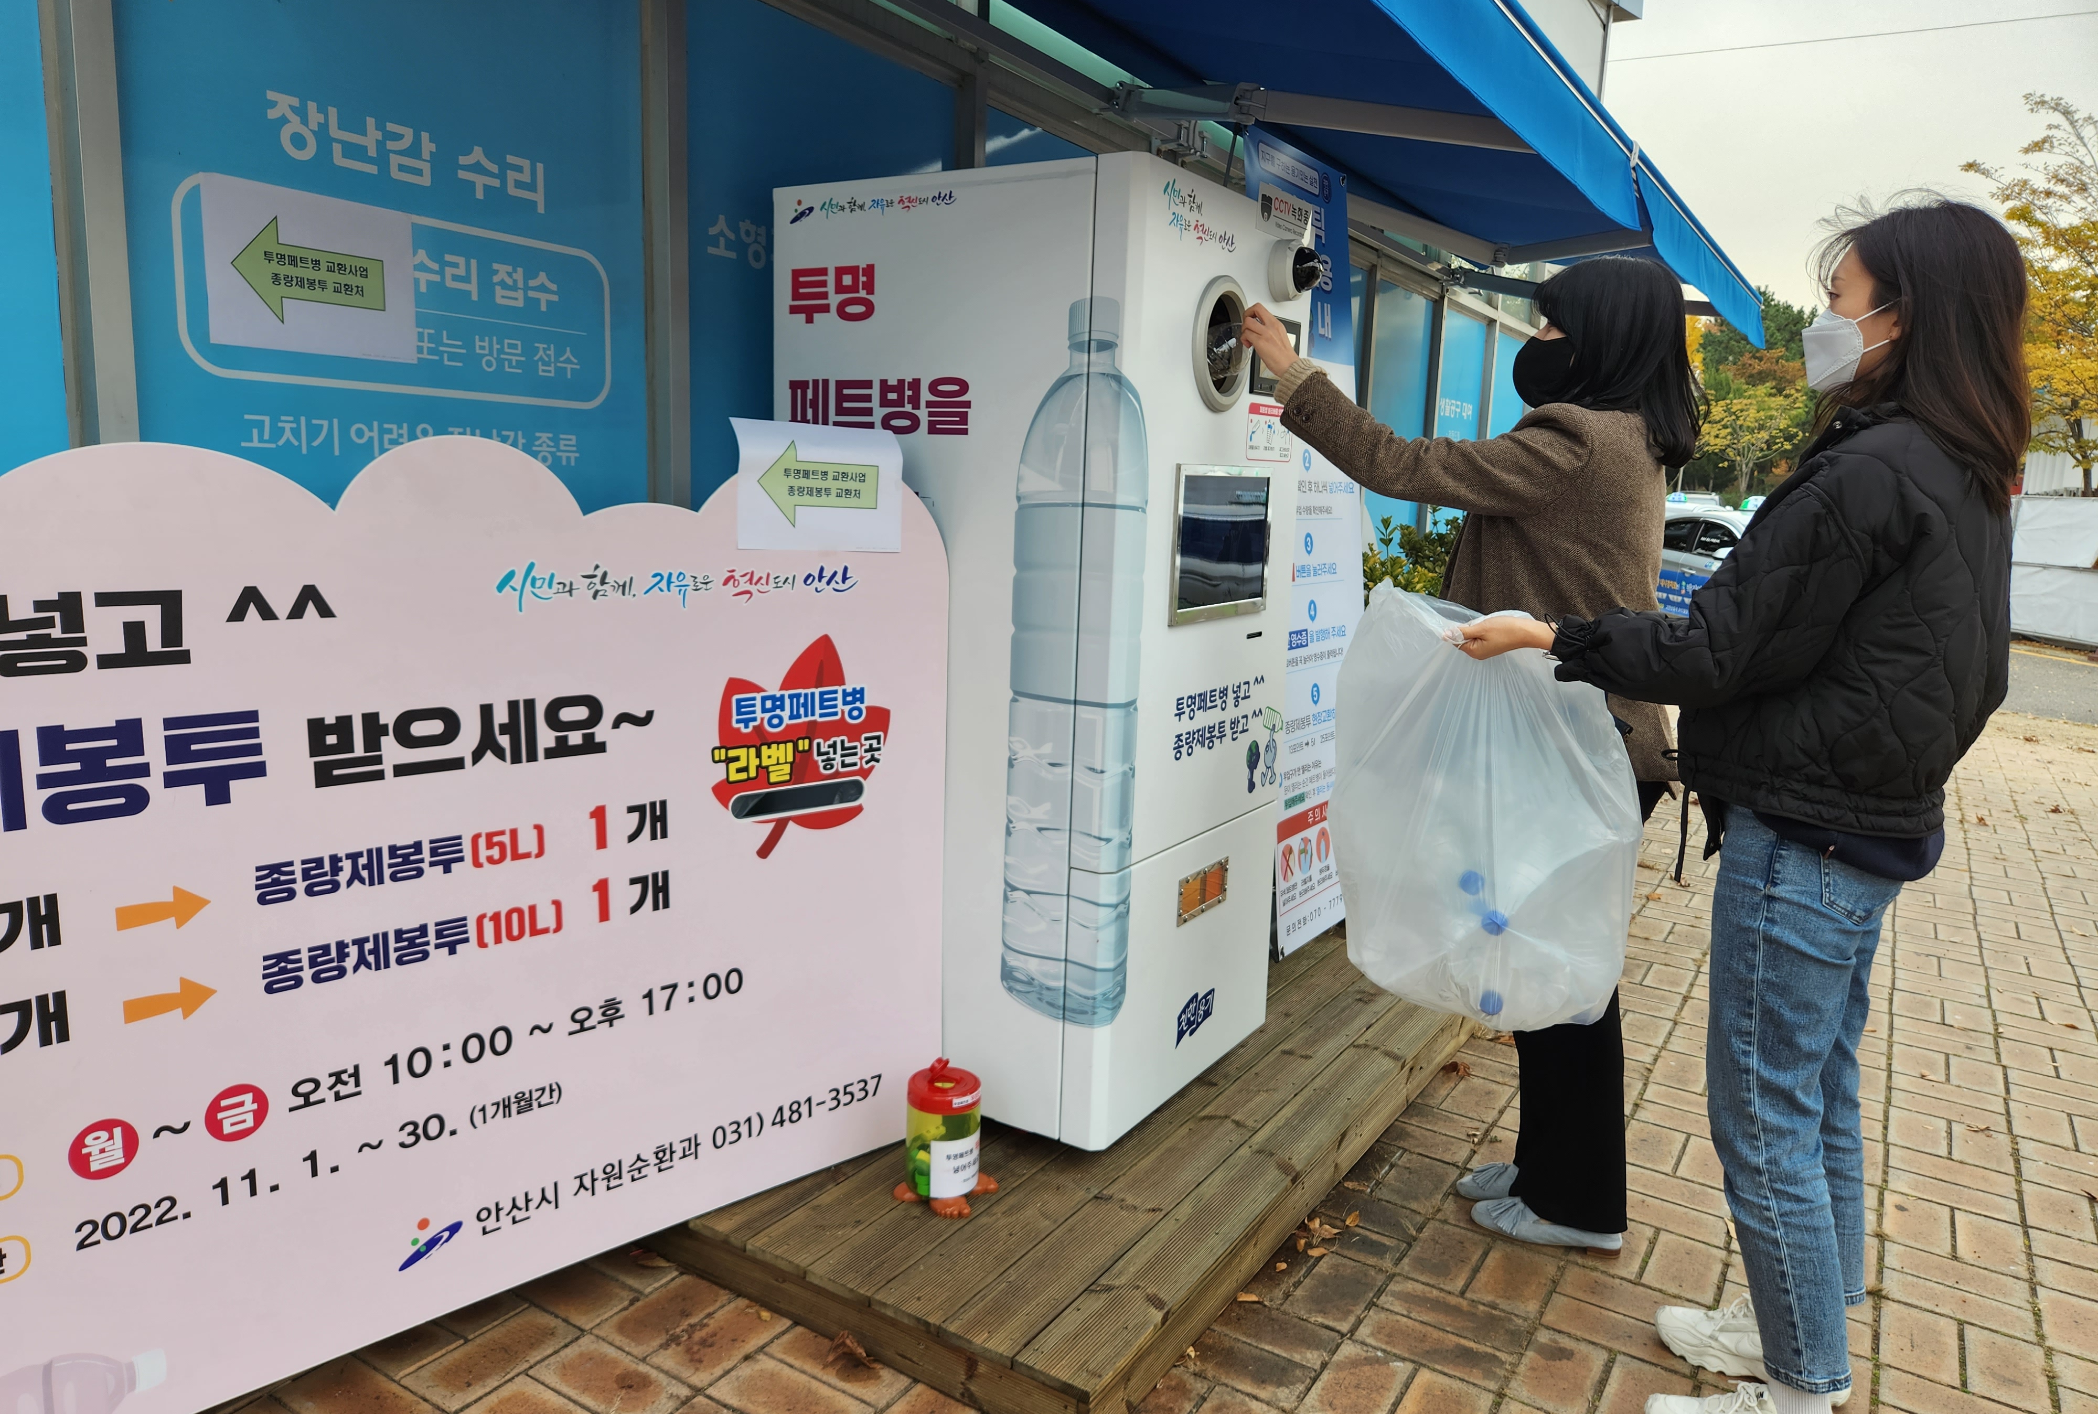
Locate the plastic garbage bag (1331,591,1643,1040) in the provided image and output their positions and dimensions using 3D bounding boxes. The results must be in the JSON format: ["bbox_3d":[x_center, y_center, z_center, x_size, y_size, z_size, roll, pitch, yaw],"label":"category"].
[{"bbox_3d":[0.616,0.157,2.005,0.435,0.638,0.405,8,11,31],"label":"plastic garbage bag"}]

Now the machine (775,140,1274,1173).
[{"bbox_3d":[-0.006,-0.129,2.796,0.776,1.658,0.753,8,11,31],"label":"machine"}]

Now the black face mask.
[{"bbox_3d":[0.821,-0.548,2.292,0.118,0.130,0.135,7,11,28],"label":"black face mask"}]

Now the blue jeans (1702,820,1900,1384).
[{"bbox_3d":[1.004,0.456,1.866,0.263,0.860,0.374,10,12,41],"label":"blue jeans"}]

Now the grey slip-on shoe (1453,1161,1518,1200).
[{"bbox_3d":[0.847,0.859,2.470,0.250,0.080,0.090,10,12,39],"label":"grey slip-on shoe"}]

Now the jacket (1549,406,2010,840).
[{"bbox_3d":[0.941,-0.126,1.810,0.506,0.526,0.526,10,12,39],"label":"jacket"}]

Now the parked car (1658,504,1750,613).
[{"bbox_3d":[7.950,-1.490,15.700,1.850,1.470,4.800,2,9,1],"label":"parked car"}]

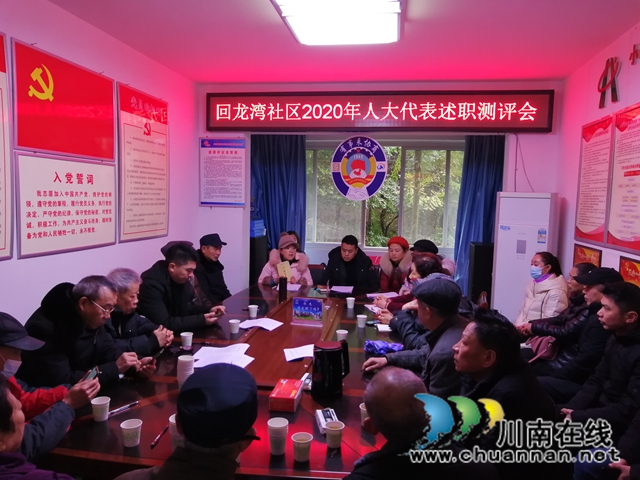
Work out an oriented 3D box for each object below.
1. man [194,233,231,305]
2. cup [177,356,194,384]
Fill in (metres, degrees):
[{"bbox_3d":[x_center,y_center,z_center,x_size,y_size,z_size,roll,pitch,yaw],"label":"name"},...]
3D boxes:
[{"bbox_3d":[-0.910,0.569,4.698,0.740,1.300,0.550,3,5,16],"label":"man"},{"bbox_3d":[-0.602,0.613,2.252,0.074,0.155,0.074,1,5,0],"label":"cup"}]

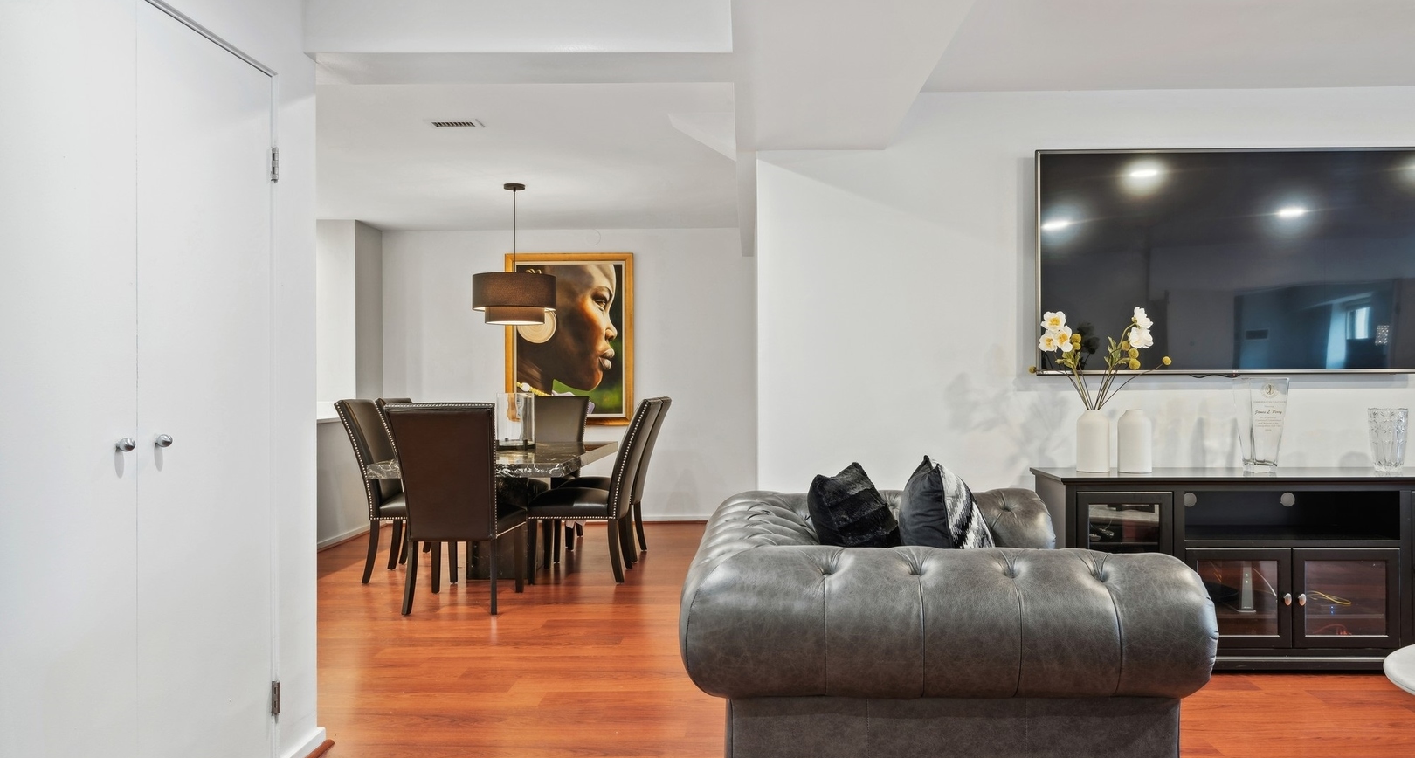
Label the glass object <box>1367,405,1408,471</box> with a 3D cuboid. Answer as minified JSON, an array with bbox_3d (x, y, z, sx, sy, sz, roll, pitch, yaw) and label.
[{"bbox_3d":[2.824,0.253,3.924,0.132,0.262,0.132,0,0,2],"label":"glass object"}]

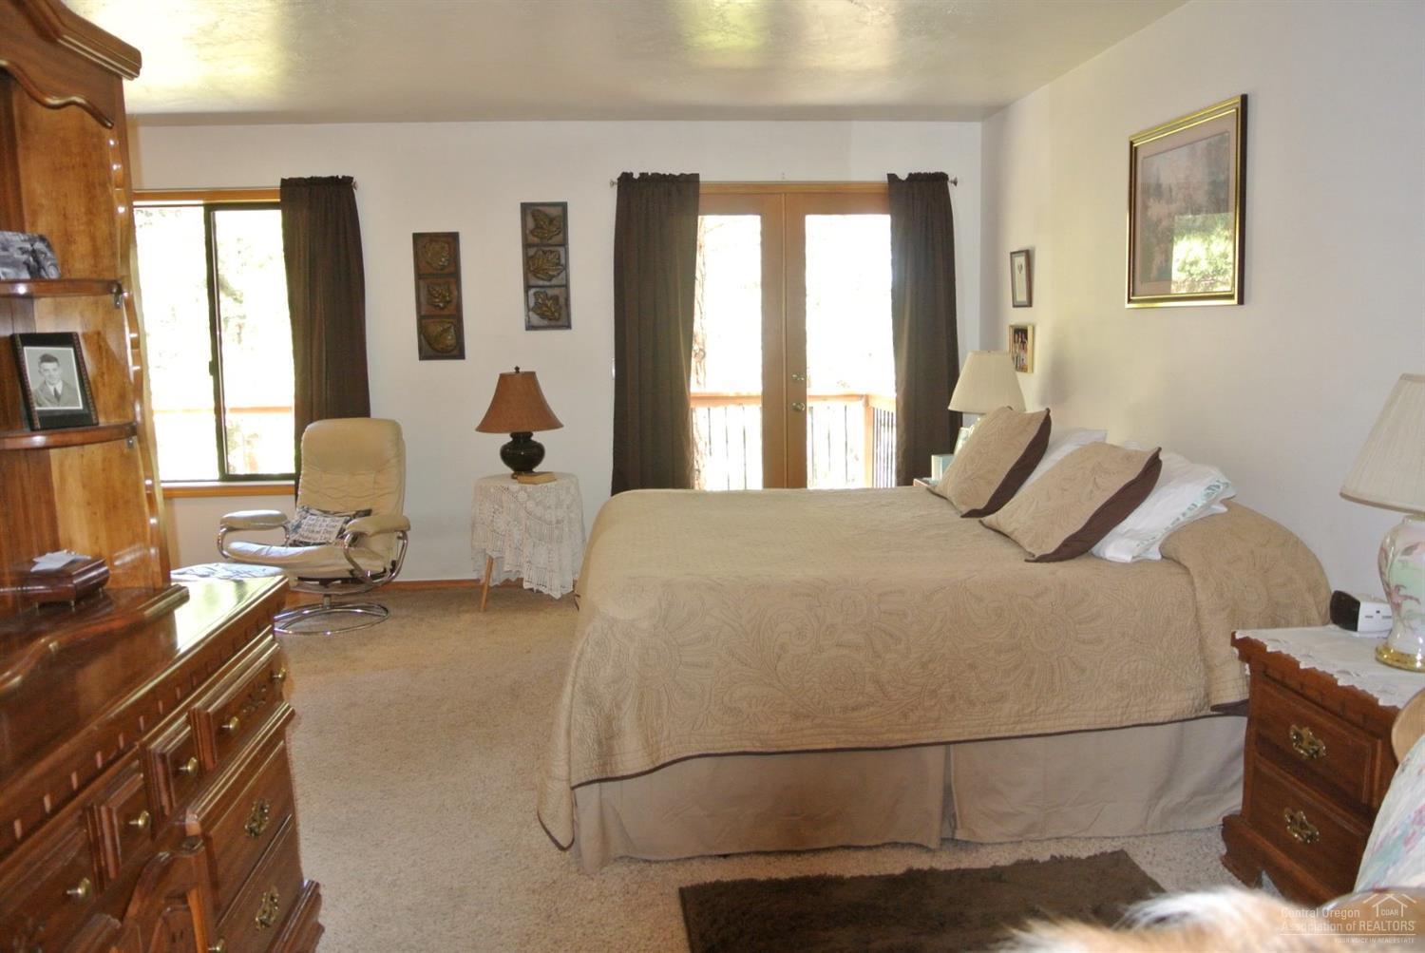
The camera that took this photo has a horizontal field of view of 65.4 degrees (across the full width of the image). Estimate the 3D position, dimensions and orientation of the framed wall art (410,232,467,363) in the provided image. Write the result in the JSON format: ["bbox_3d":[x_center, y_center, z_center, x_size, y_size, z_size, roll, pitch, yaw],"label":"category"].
[{"bbox_3d":[-1.410,-0.927,5.721,0.237,0.657,0.030,-1,7,-5],"label":"framed wall art"}]

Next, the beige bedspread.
[{"bbox_3d":[0.573,0.434,3.597,2.180,0.800,1.660,-2,7,-5],"label":"beige bedspread"}]

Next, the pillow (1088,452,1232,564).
[{"bbox_3d":[1.238,0.034,3.266,0.430,0.160,0.660,-34,9,-1],"label":"pillow"}]

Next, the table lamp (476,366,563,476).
[{"bbox_3d":[-0.970,-0.274,5.644,0.440,0.560,0.440,-2,7,-5],"label":"table lamp"}]

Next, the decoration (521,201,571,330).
[{"bbox_3d":[-0.858,-1.087,5.747,0.240,0.659,0.030,-1,7,-5],"label":"decoration"}]

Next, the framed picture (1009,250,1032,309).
[{"bbox_3d":[1.468,-0.936,5.263,0.025,0.275,0.210,-1,7,-5],"label":"framed picture"}]

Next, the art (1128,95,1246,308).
[{"bbox_3d":[1.661,-0.933,3.928,0.030,0.655,0.765,-2,7,-5],"label":"art"}]

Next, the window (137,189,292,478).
[{"bbox_3d":[-2.530,-0.683,5.686,1.280,1.530,0.100,-1,7,-5],"label":"window"}]

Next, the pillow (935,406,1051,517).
[{"bbox_3d":[0.980,-0.079,3.945,0.170,0.450,0.630,38,2,-9],"label":"pillow"}]

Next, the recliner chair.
[{"bbox_3d":[-1.880,0.216,5.293,0.740,0.965,0.750,3,9,30],"label":"recliner chair"}]

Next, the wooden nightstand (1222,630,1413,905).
[{"bbox_3d":[1.504,0.697,2.437,0.440,0.578,0.635,-1,7,-5],"label":"wooden nightstand"}]

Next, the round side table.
[{"bbox_3d":[-0.936,0.295,5.649,0.560,0.570,0.540,-2,7,-5],"label":"round side table"}]

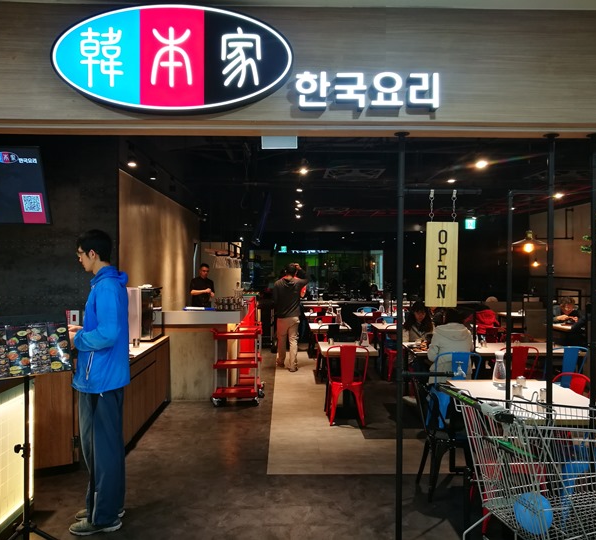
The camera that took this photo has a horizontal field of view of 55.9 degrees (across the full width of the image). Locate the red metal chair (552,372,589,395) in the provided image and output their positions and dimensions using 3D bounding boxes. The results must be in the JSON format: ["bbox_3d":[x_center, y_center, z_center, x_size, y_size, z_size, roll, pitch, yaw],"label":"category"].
[{"bbox_3d":[1.785,1.172,4.060,0.500,0.840,0.440,0,0,-9],"label":"red metal chair"}]

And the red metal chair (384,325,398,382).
[{"bbox_3d":[1.471,1.194,8.366,0.440,0.840,0.480,0,0,-1],"label":"red metal chair"}]

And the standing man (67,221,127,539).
[{"bbox_3d":[-1.215,0.671,3.480,0.400,1.810,0.510,0,0,-16],"label":"standing man"}]

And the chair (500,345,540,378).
[{"bbox_3d":[2.125,1.161,5.620,0.440,0.840,0.500,0,0,-1],"label":"chair"}]

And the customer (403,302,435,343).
[{"bbox_3d":[1.504,1.001,6.925,0.500,1.240,0.700,0,0,-1],"label":"customer"}]

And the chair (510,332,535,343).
[{"bbox_3d":[2.745,1.207,6.786,0.440,0.840,0.480,0,0,-1],"label":"chair"}]

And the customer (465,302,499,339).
[{"bbox_3d":[2.540,0.991,7.700,0.500,1.150,0.720,0,0,-18],"label":"customer"}]

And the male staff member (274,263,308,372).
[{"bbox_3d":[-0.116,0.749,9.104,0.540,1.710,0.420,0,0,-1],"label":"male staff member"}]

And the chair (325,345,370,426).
[{"bbox_3d":[0.515,1.202,6.096,0.440,0.840,0.480,0,0,-1],"label":"chair"}]

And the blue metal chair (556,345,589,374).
[{"bbox_3d":[2.815,1.211,6.146,0.440,0.840,0.480,0,0,-1],"label":"blue metal chair"}]

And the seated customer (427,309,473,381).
[{"bbox_3d":[1.410,0.967,5.430,0.490,1.230,0.750,0,0,-6],"label":"seated customer"}]

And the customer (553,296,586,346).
[{"bbox_3d":[3.900,0.973,8.150,0.520,1.180,0.720,0,0,10],"label":"customer"}]

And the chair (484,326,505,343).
[{"bbox_3d":[2.605,1.201,7.896,0.440,0.840,0.480,0,0,-1],"label":"chair"}]

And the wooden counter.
[{"bbox_3d":[-1.845,1.205,5.612,0.640,0.820,2.450,0,0,-1],"label":"wooden counter"}]

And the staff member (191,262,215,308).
[{"bbox_3d":[-1.540,0.707,9.050,0.520,1.700,0.400,0,1,-37],"label":"staff member"}]

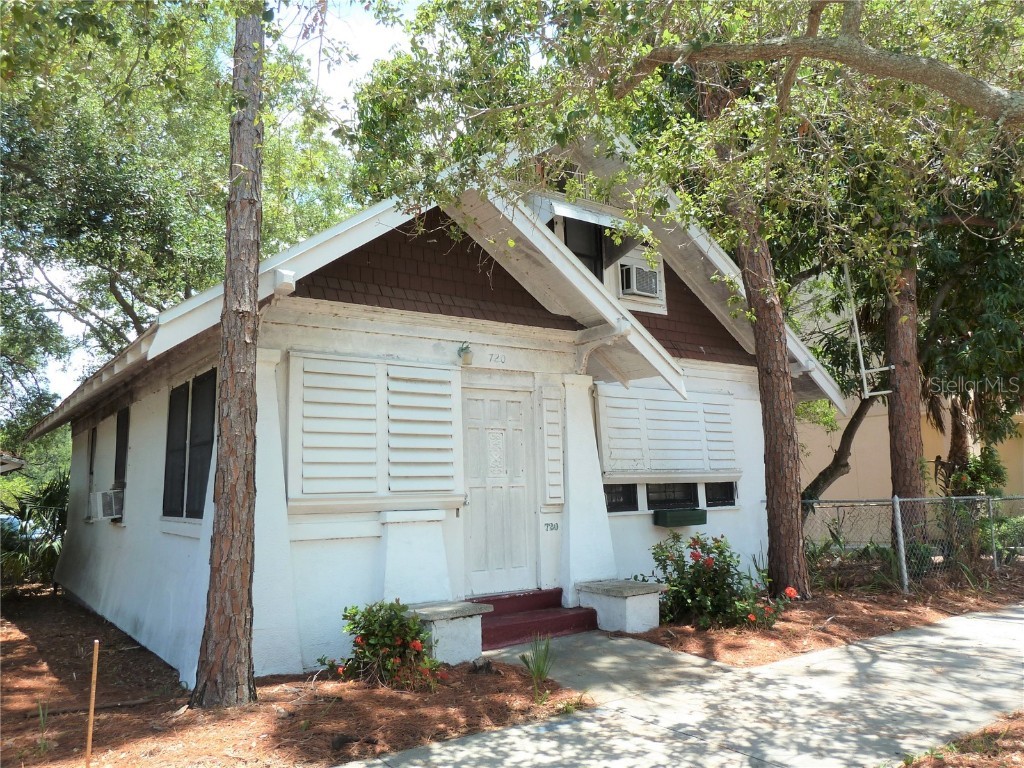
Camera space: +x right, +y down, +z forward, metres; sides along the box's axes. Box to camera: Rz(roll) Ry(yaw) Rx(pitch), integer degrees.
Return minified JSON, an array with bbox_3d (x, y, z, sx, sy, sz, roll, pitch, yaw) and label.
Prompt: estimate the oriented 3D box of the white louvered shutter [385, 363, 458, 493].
[{"bbox_3d":[-0.833,0.415,6.842,0.690,1.160,0.060,4,-9,-37],"label":"white louvered shutter"}]

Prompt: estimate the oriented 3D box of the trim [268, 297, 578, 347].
[{"bbox_3d":[-0.646,-0.582,7.099,3.320,0.145,0.120,4,-10,-35],"label":"trim"}]

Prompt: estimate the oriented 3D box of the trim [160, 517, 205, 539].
[{"bbox_3d":[-3.072,1.320,6.828,0.070,0.170,1.620,4,-10,-37],"label":"trim"}]

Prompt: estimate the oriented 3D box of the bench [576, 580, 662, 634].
[{"bbox_3d":[1.104,2.250,7.507,0.570,0.390,0.740,4,-10,-35],"label":"bench"}]

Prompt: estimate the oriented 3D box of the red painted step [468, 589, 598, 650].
[{"bbox_3d":[0.127,2.261,7.189,1.500,0.410,0.390,4,-9,-37],"label":"red painted step"}]

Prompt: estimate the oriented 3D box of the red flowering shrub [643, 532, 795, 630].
[{"bbox_3d":[2.102,1.999,7.600,1.150,0.880,0.920,4,-9,-37],"label":"red flowering shrub"}]

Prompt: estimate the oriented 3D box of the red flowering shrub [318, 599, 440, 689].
[{"bbox_3d":[-1.010,1.978,5.680,0.730,0.570,0.600,4,-9,-37],"label":"red flowering shrub"}]

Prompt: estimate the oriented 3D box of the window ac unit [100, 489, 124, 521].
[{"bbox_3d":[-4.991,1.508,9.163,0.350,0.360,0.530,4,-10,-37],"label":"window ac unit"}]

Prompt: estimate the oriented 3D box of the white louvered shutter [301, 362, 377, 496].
[{"bbox_3d":[-1.492,0.369,6.437,0.690,1.160,0.060,4,-10,-35],"label":"white louvered shutter"}]

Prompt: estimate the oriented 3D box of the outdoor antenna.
[{"bbox_3d":[5.028,-0.752,10.400,0.620,1.850,0.300,-6,-9,25],"label":"outdoor antenna"}]

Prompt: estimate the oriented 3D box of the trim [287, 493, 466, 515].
[{"bbox_3d":[-1.154,1.061,6.539,1.720,0.125,0.110,4,-10,-35],"label":"trim"}]

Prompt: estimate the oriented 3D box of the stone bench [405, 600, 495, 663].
[{"bbox_3d":[-0.597,2.162,6.478,0.640,0.430,0.620,4,-9,-37],"label":"stone bench"}]

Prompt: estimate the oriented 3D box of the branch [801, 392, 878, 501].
[{"bbox_3d":[5.033,1.010,11.400,1.120,1.700,0.450,-2,-7,0],"label":"branch"}]

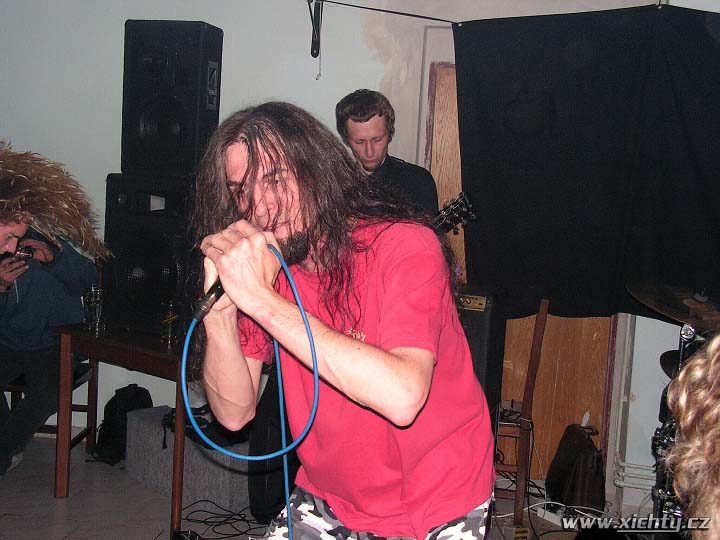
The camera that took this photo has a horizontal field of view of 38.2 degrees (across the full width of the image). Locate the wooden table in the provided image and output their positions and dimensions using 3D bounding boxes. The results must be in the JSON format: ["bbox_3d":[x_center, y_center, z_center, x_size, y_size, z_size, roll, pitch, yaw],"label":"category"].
[{"bbox_3d":[-0.798,0.624,4.623,0.770,0.745,0.820,7,8,30],"label":"wooden table"}]

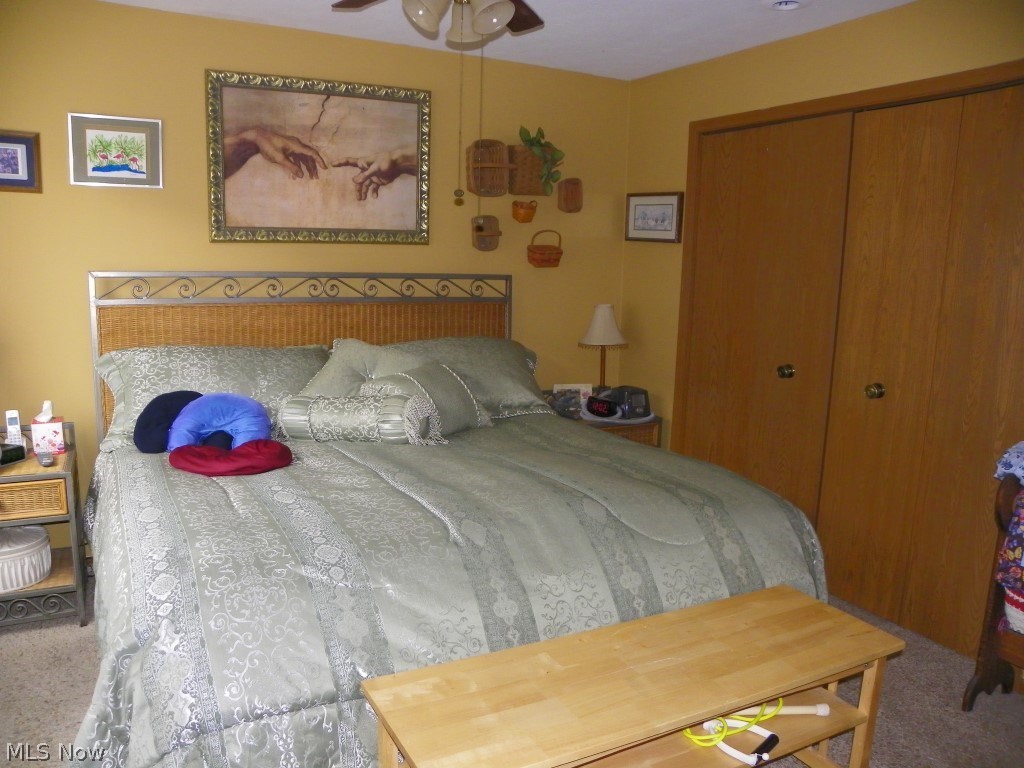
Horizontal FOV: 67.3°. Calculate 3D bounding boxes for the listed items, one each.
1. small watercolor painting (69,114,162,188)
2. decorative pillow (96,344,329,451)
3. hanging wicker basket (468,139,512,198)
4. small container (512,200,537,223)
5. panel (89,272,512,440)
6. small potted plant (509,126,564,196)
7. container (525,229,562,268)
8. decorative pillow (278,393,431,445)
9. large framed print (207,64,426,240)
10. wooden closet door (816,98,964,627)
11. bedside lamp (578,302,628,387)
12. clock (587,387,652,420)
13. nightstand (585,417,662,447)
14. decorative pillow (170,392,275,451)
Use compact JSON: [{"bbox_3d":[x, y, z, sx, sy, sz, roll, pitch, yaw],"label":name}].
[{"bbox_3d":[-1.609,-0.944,3.139,0.340,0.275,0.020,-5,12,-30],"label":"small watercolor painting"},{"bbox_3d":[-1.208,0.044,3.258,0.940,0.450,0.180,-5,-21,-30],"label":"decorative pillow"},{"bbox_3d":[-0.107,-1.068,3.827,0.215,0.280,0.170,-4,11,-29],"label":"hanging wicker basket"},{"bbox_3d":[0.066,-0.914,4.079,0.125,0.110,0.090,-5,12,-30],"label":"small container"},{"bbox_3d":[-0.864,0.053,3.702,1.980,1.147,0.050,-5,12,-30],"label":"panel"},{"bbox_3d":[0.137,-1.164,4.038,0.290,0.325,0.160,-5,12,-30],"label":"small potted plant"},{"bbox_3d":[0.181,-0.719,4.103,0.165,0.200,0.110,-4,11,-29],"label":"container"},{"bbox_3d":[-0.606,0.147,3.095,0.560,0.195,0.195,2,10,5],"label":"decorative pillow"},{"bbox_3d":[-0.838,-1.000,3.498,1.020,0.710,0.045,-4,11,-29],"label":"large framed print"},{"bbox_3d":[1.504,-0.065,3.127,0.040,2.045,0.450,-5,12,-30],"label":"wooden closet door"},{"bbox_3d":[0.493,-0.148,4.158,0.275,0.570,0.275,1,10,0],"label":"bedside lamp"},{"bbox_3d":[0.562,0.096,4.138,0.300,0.150,0.200,0,10,-5],"label":"clock"},{"bbox_3d":[0.426,0.404,4.180,0.510,0.700,0.510,-4,11,-29],"label":"nightstand"},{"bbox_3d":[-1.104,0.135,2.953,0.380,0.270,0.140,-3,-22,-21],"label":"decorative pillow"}]

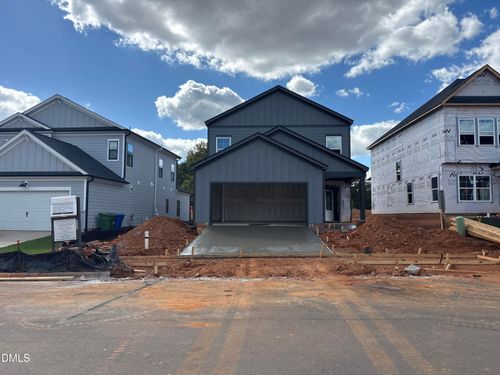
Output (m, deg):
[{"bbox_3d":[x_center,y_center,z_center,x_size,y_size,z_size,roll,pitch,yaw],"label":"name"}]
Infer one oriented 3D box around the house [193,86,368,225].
[{"bbox_3d":[1.950,-1.849,25.819,9.250,8.480,13.800,0,-4,3],"label":"house"}]

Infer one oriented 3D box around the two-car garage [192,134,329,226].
[{"bbox_3d":[0.620,-0.250,22.100,6.800,4.650,6.200,0,-3,2],"label":"two-car garage"}]

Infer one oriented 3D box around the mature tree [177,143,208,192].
[{"bbox_3d":[-6.358,-0.931,51.503,6.800,10.700,7.000,0,-4,3],"label":"mature tree"}]

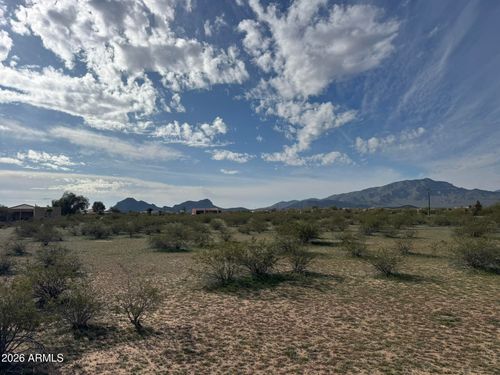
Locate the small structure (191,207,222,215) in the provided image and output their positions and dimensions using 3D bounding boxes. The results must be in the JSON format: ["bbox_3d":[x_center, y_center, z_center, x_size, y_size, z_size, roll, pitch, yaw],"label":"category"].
[{"bbox_3d":[-15.131,8.710,124.994,10.800,3.000,7.000,0,-4,0],"label":"small structure"}]

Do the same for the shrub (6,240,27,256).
[{"bbox_3d":[-8.962,2.338,13.325,0.740,0.560,0.690,0,-4,0],"label":"shrub"}]

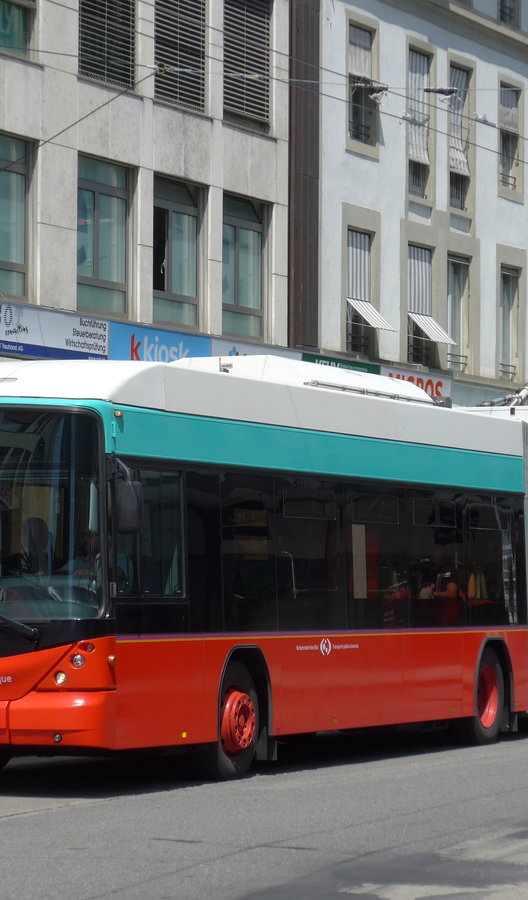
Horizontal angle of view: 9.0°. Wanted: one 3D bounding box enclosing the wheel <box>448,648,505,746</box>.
[{"bbox_3d":[2.009,2.369,32.361,0.330,0.940,0.940,-1,-3,23],"label":"wheel"}]

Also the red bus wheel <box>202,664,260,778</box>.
[{"bbox_3d":[-0.346,2.125,26.554,0.300,0.940,0.940,-1,-3,23],"label":"red bus wheel"}]

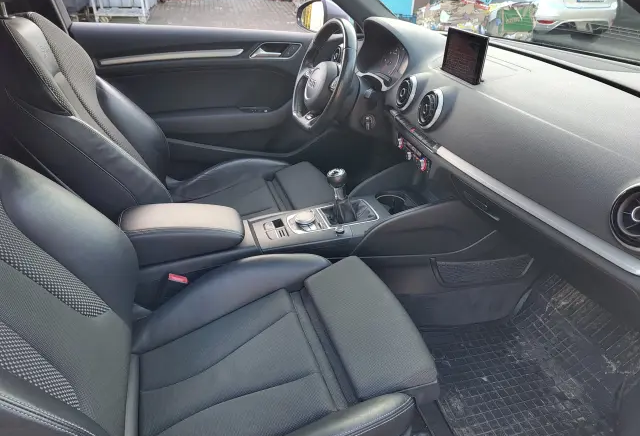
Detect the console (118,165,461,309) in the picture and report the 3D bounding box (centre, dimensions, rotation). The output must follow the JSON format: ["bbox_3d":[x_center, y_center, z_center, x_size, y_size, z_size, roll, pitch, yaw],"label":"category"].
[{"bbox_3d":[-0.073,0.025,1.198,0.890,0.260,0.240,-9,32,-16],"label":"console"}]

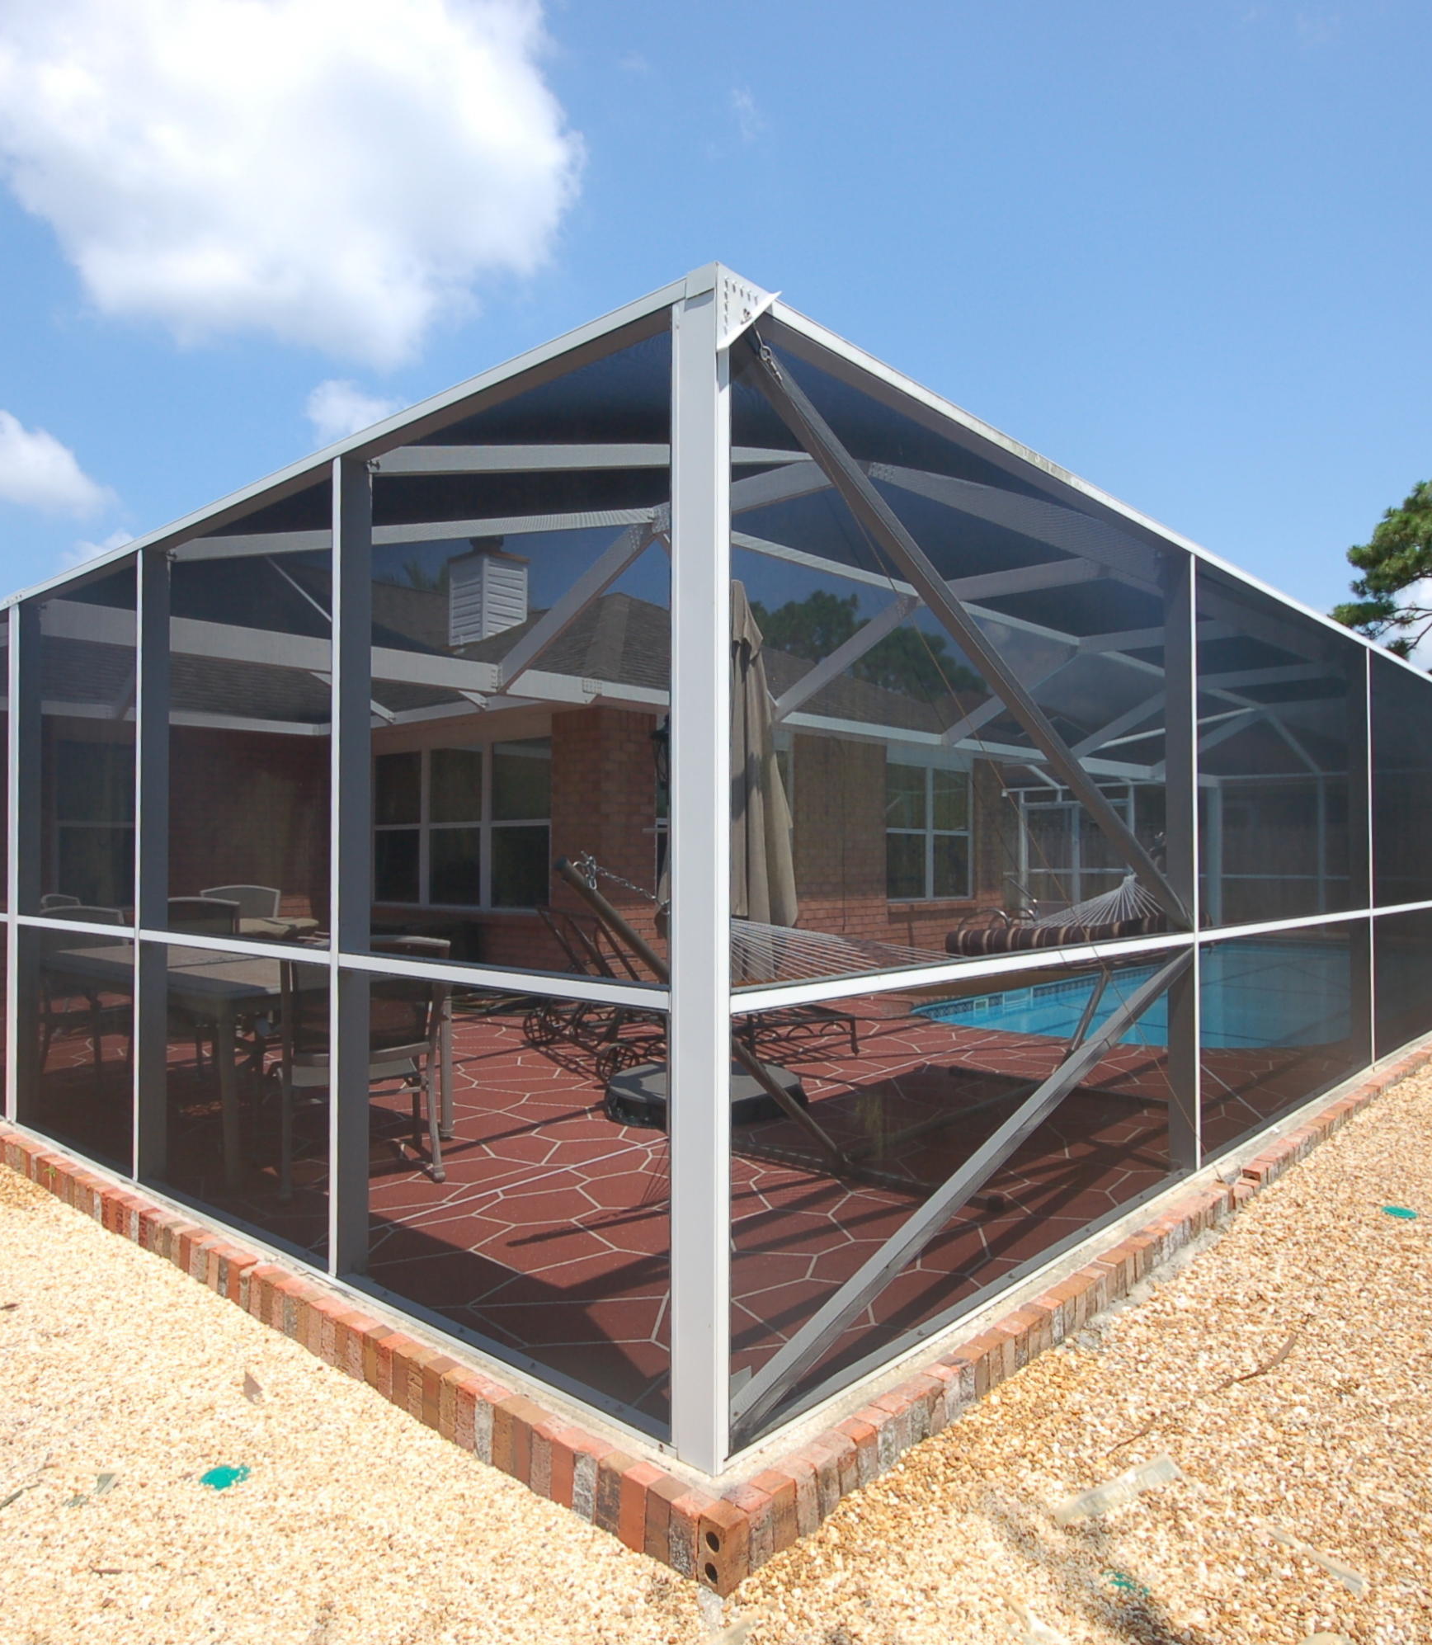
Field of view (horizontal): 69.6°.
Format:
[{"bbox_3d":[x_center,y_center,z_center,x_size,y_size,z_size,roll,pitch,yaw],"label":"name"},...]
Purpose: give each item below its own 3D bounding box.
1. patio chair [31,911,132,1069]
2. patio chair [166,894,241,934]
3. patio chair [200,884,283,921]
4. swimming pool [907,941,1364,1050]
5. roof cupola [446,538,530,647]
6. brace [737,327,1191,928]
[{"bbox_3d":[-3.370,0.928,5.705,0.600,0.920,0.540,-1,-2,38],"label":"patio chair"},{"bbox_3d":[-3.039,0.952,6.464,0.540,0.920,0.600,-1,-2,16],"label":"patio chair"},{"bbox_3d":[-3.548,0.948,7.559,0.570,0.940,0.600,0,-2,-9],"label":"patio chair"},{"bbox_3d":[5.496,2.218,9.900,9.200,1.400,2.780,2,-3,-44],"label":"swimming pool"},{"bbox_3d":[-2.900,-2.973,13.332,0.750,1.464,0.720,-2,-3,45],"label":"roof cupola"},{"bbox_3d":[0.900,-0.344,3.034,0.058,0.050,2.771,-2,-32,45],"label":"brace"}]

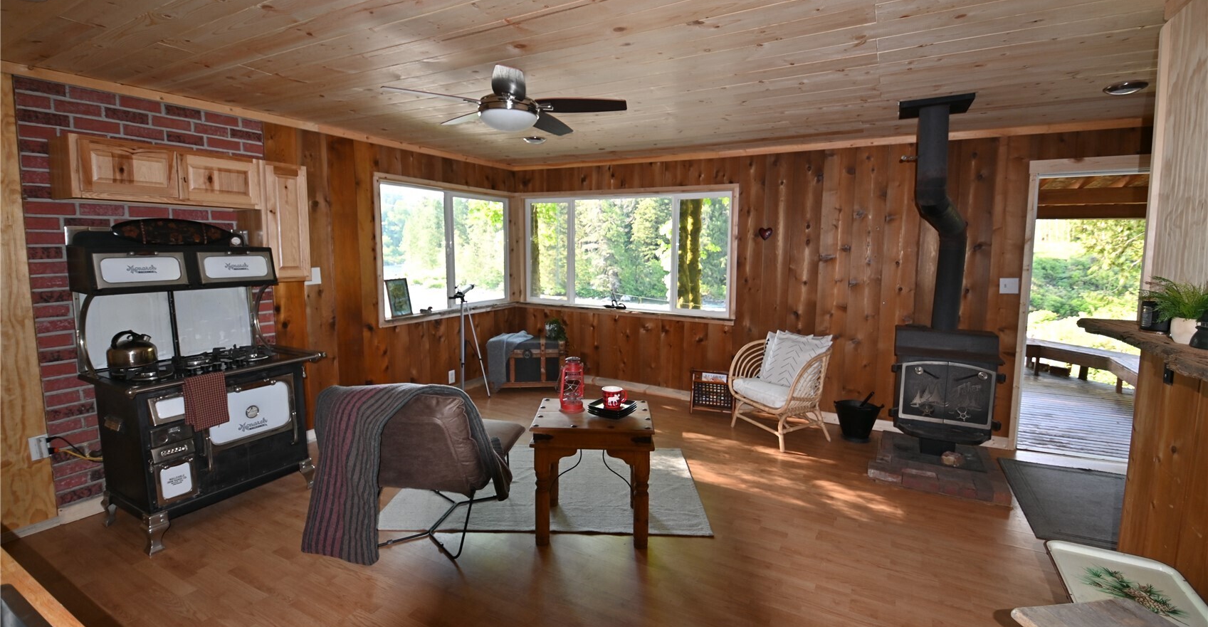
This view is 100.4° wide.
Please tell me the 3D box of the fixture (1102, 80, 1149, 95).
[{"bbox_3d":[2.860,-1.231,2.761,0.180,0.030,0.180,5,8,28],"label":"fixture"}]

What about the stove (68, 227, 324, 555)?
[{"bbox_3d":[-2.261,0.338,2.923,0.690,1.590,1.000,5,8,28],"label":"stove"}]

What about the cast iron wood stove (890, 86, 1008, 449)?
[{"bbox_3d":[2.333,-0.142,3.409,0.720,2.360,0.760,5,8,28],"label":"cast iron wood stove"}]

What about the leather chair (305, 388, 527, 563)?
[{"bbox_3d":[-1.024,0.739,2.561,0.890,0.840,0.510,2,8,13],"label":"leather chair"}]

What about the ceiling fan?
[{"bbox_3d":[-0.506,-1.125,2.671,1.220,0.300,1.190,-1,8,-11],"label":"ceiling fan"}]

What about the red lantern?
[{"bbox_3d":[-0.182,0.384,2.816,0.150,0.297,0.135,1,7,3],"label":"red lantern"}]

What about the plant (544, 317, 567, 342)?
[{"bbox_3d":[-0.525,0.172,5.452,0.230,0.270,0.230,5,8,28],"label":"plant"}]

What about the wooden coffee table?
[{"bbox_3d":[-0.055,0.858,2.795,0.615,0.636,0.535,1,7,1],"label":"wooden coffee table"}]

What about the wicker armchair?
[{"bbox_3d":[1.492,0.614,4.186,0.660,0.800,0.660,-3,8,-25],"label":"wicker armchair"}]

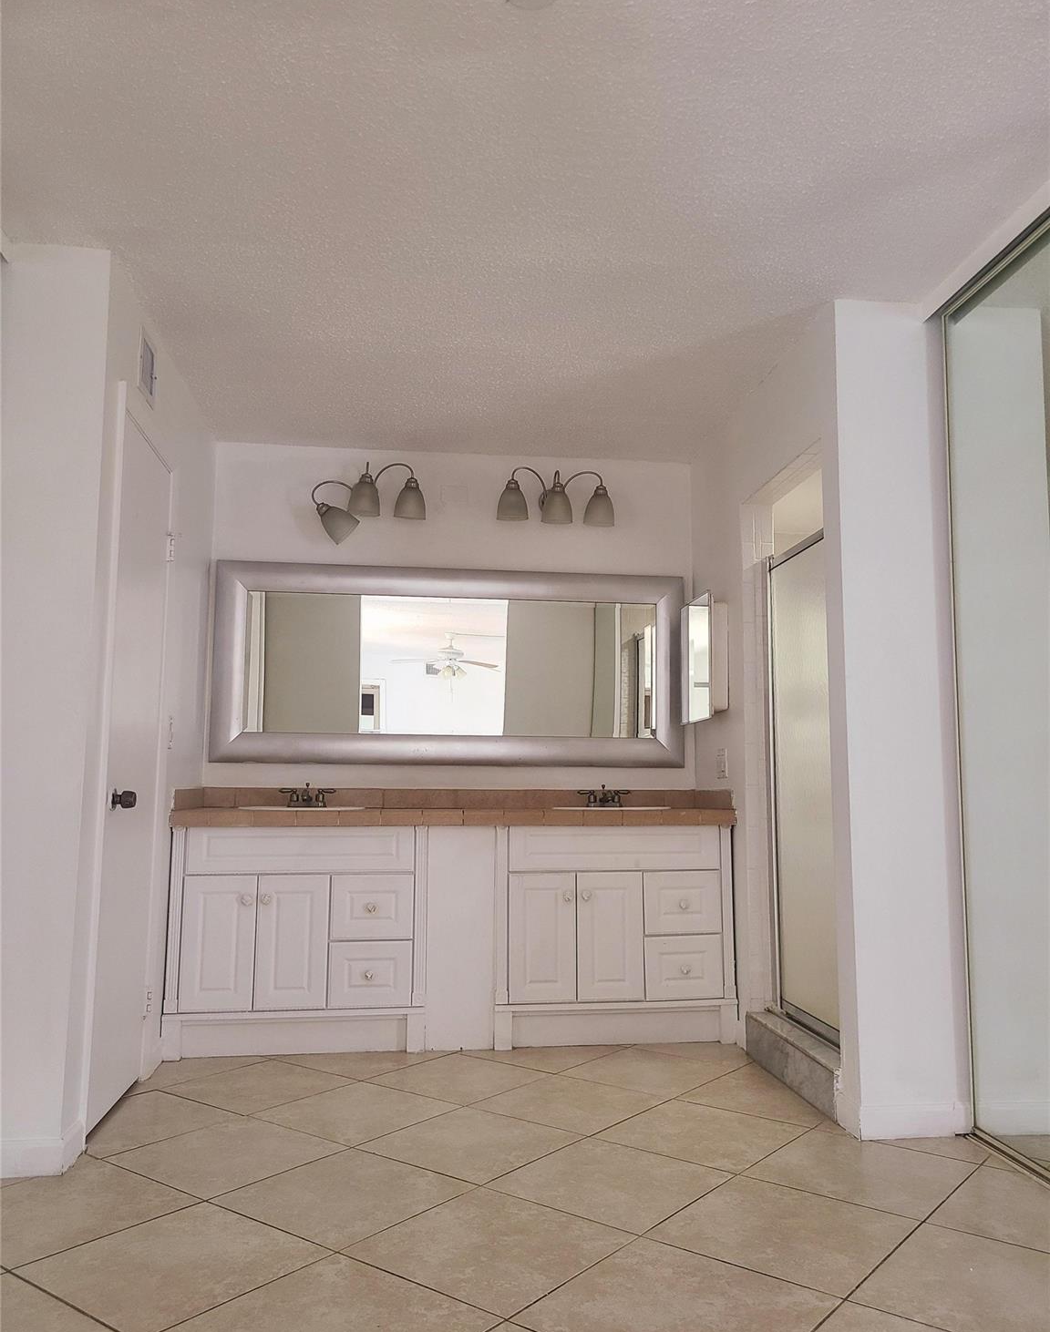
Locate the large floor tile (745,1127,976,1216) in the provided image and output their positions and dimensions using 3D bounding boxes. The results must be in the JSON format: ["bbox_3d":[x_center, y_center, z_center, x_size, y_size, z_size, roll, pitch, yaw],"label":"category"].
[{"bbox_3d":[0.856,1.281,2.665,0.455,0.010,0.455,-5,-8,38],"label":"large floor tile"}]

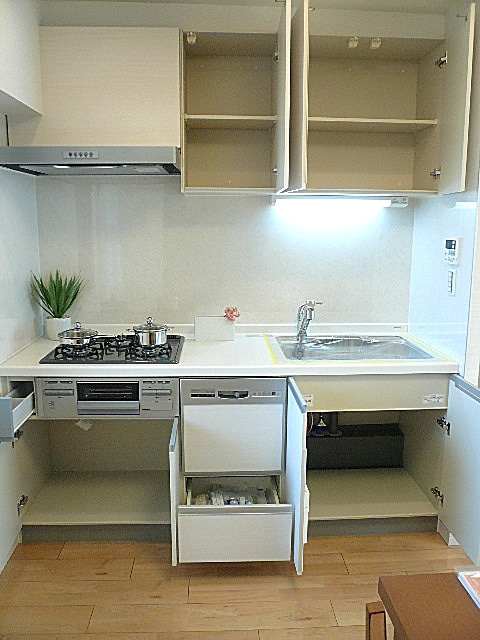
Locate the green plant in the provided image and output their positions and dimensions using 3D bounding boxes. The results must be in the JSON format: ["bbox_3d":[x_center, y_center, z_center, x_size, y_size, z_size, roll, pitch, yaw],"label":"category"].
[{"bbox_3d":[-0.909,-0.120,2.592,0.270,0.250,0.250,0,10,-3],"label":"green plant"}]

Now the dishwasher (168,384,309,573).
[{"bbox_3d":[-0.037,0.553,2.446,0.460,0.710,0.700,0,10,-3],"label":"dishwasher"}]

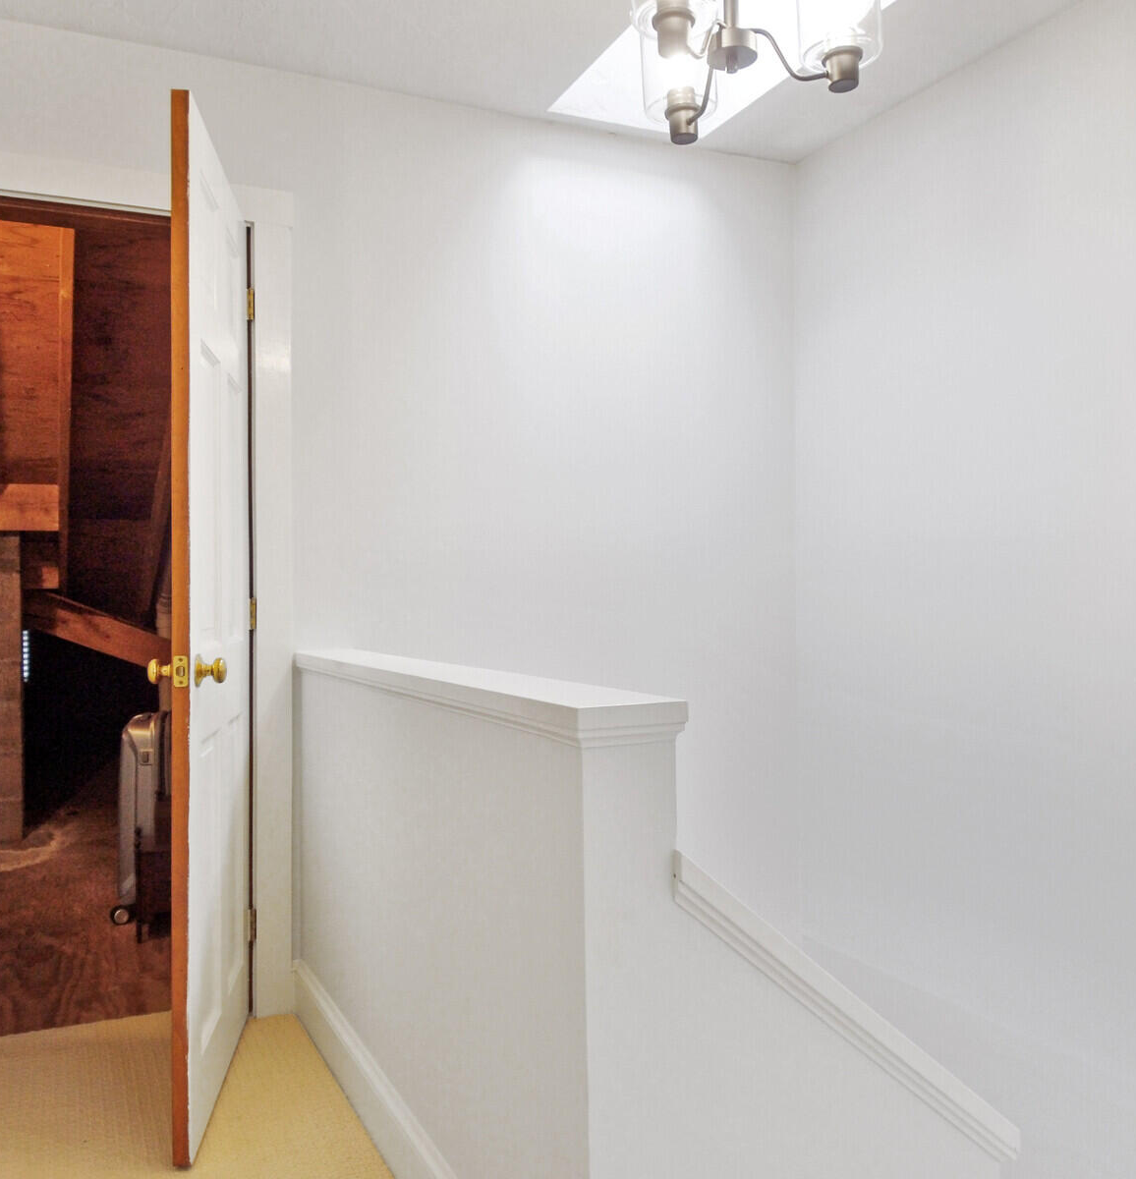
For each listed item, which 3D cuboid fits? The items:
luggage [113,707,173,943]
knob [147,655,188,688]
[{"bbox_3d":[-1.494,0.806,3.641,0.275,0.694,0.469,0,0,-20],"label":"luggage"},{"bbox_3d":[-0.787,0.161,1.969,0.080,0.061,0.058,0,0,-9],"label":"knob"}]

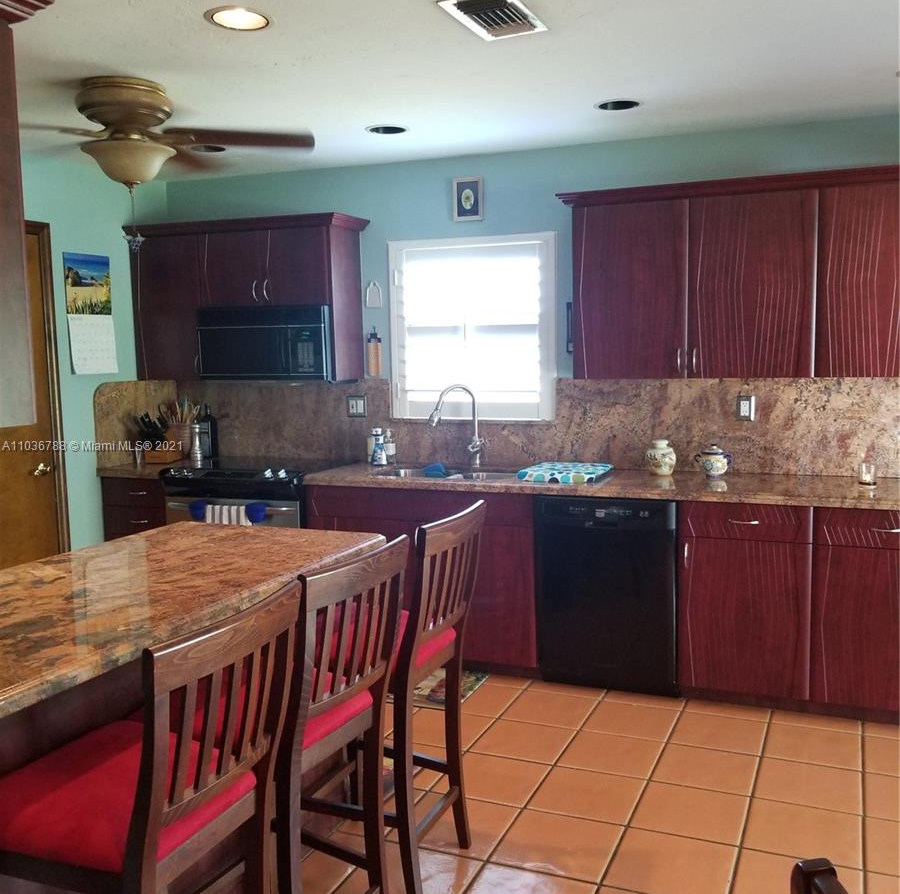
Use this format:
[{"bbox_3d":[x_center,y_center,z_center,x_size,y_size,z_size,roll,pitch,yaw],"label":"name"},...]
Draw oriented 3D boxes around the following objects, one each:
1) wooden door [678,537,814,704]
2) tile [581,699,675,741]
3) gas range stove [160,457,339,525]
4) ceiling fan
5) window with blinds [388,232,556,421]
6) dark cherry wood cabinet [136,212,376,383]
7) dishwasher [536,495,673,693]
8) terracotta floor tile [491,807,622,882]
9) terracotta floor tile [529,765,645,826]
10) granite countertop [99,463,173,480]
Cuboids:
[{"bbox_3d":[1.160,0.672,3.568,0.492,0.617,0.020,1,6,24],"label":"wooden door"},{"bbox_3d":[0.720,1.085,3.568,0.320,0.012,0.320,1,6,24],"label":"tile"},{"bbox_3d":[-0.968,0.541,4.778,0.785,0.907,0.683,1,6,24],"label":"gas range stove"},{"bbox_3d":[-1.163,-1.111,3.246,1.330,0.350,1.330,1,6,24],"label":"ceiling fan"},{"bbox_3d":[0.100,-0.590,4.555,0.891,0.911,0.075,1,6,24],"label":"window with blinds"},{"bbox_3d":[-1.097,-0.767,4.911,1.337,0.818,0.356,1,6,24],"label":"dark cherry wood cabinet"},{"bbox_3d":[0.759,0.620,4.035,0.600,0.860,0.610,1,6,24],"label":"dishwasher"},{"bbox_3d":[0.325,1.189,2.687,0.324,0.015,0.324,1,6,24],"label":"terracotta floor tile"},{"bbox_3d":[0.457,1.150,2.971,0.323,0.012,0.323,1,6,24],"label":"terracotta floor tile"},{"bbox_3d":[-1.588,0.113,5.062,0.410,0.043,0.613,1,6,24],"label":"granite countertop"}]

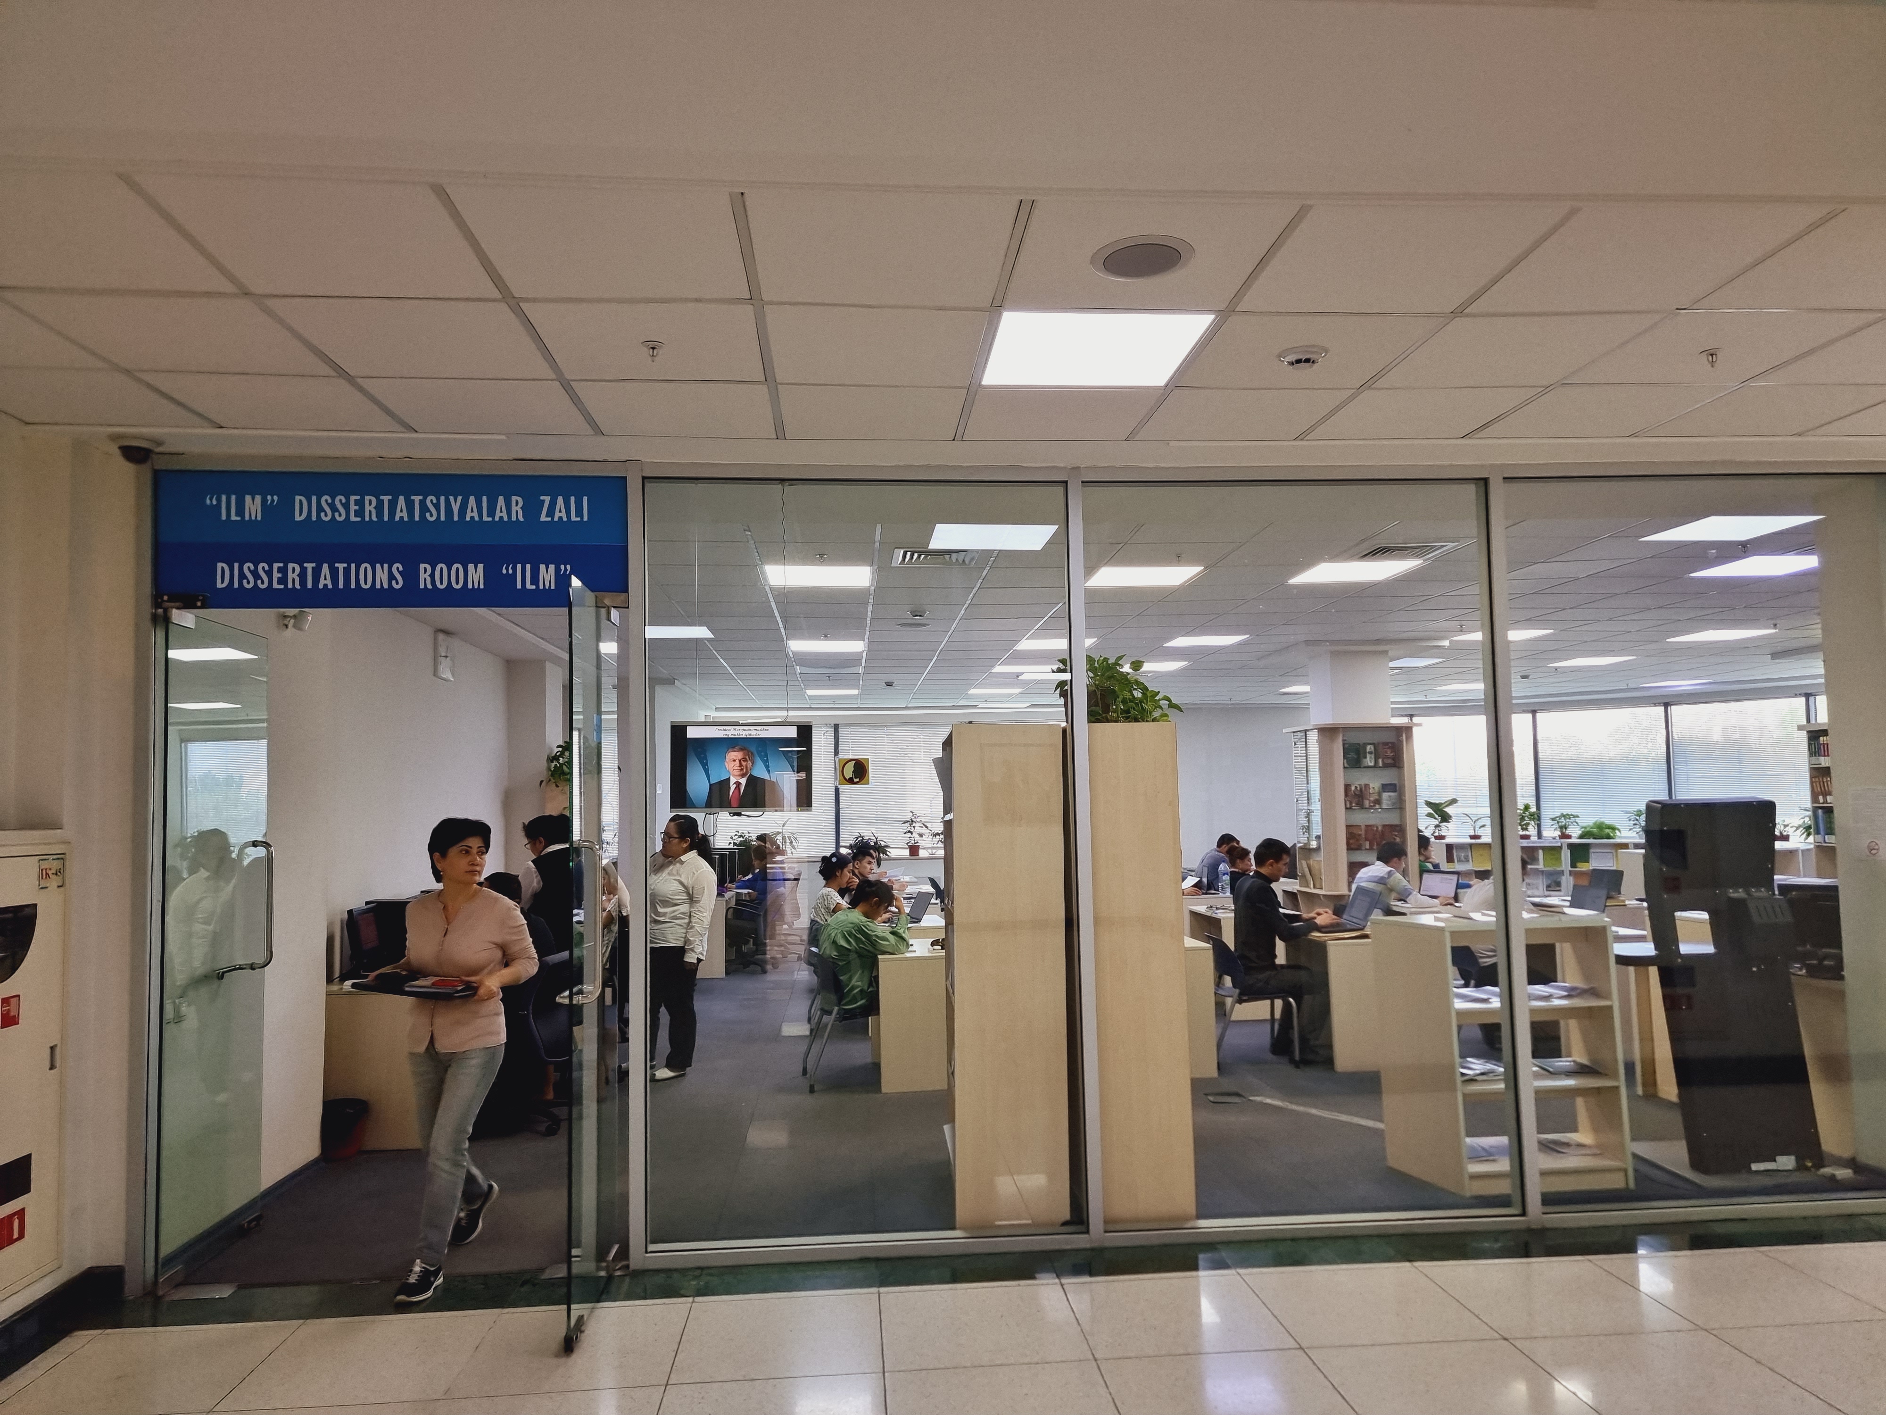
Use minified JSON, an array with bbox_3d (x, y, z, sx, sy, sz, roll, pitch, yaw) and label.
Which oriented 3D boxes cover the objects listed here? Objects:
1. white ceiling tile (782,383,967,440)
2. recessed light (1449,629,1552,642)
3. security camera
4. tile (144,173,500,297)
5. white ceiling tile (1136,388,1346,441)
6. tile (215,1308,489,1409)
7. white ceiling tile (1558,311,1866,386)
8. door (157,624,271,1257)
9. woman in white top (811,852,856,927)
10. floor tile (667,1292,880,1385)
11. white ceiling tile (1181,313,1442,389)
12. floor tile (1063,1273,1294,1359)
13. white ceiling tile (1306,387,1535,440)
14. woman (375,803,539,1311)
[{"bbox_3d":[-0.228,-0.947,4.169,0.590,0.020,0.570,-1,-5,-4],"label":"white ceiling tile"},{"bbox_3d":[4.423,-0.564,10.397,0.590,0.030,0.590,-1,-4,-4],"label":"recessed light"},{"bbox_3d":[-2.693,-0.856,4.378,0.140,0.085,0.140,-1,-5,-4],"label":"security camera"},{"bbox_3d":[-1.350,-1.048,2.913,0.588,0.025,0.560,-1,-4,-4],"label":"tile"},{"bbox_3d":[0.967,-0.962,4.255,0.590,0.020,0.570,-1,-5,-4],"label":"white ceiling tile"},{"bbox_3d":[-1.668,1.900,3.817,0.600,0.015,0.610,-1,-4,-4],"label":"tile"},{"bbox_3d":[2.200,-1.024,3.741,0.595,0.020,0.600,-1,-4,-5],"label":"white ceiling tile"},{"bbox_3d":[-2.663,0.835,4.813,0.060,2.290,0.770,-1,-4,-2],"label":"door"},{"bbox_3d":[-0.608,1.707,9.624,0.760,1.270,0.460,-1,-5,-4],"label":"woman in white top"},{"bbox_3d":[-0.483,1.889,3.935,0.595,0.015,0.600,-1,-4,-5],"label":"floor tile"},{"bbox_3d":[1.017,-1.007,3.688,0.580,0.015,0.590,-1,-4,-4],"label":"white ceiling tile"},{"bbox_3d":[0.711,1.874,4.031,0.595,0.015,0.600,-1,-4,-5],"label":"floor tile"},{"bbox_3d":[1.562,-0.970,4.289,0.590,0.020,0.570,-1,-5,-4],"label":"white ceiling tile"},{"bbox_3d":[-1.746,1.186,4.690,0.500,1.570,0.680,-2,-4,9],"label":"woman"}]

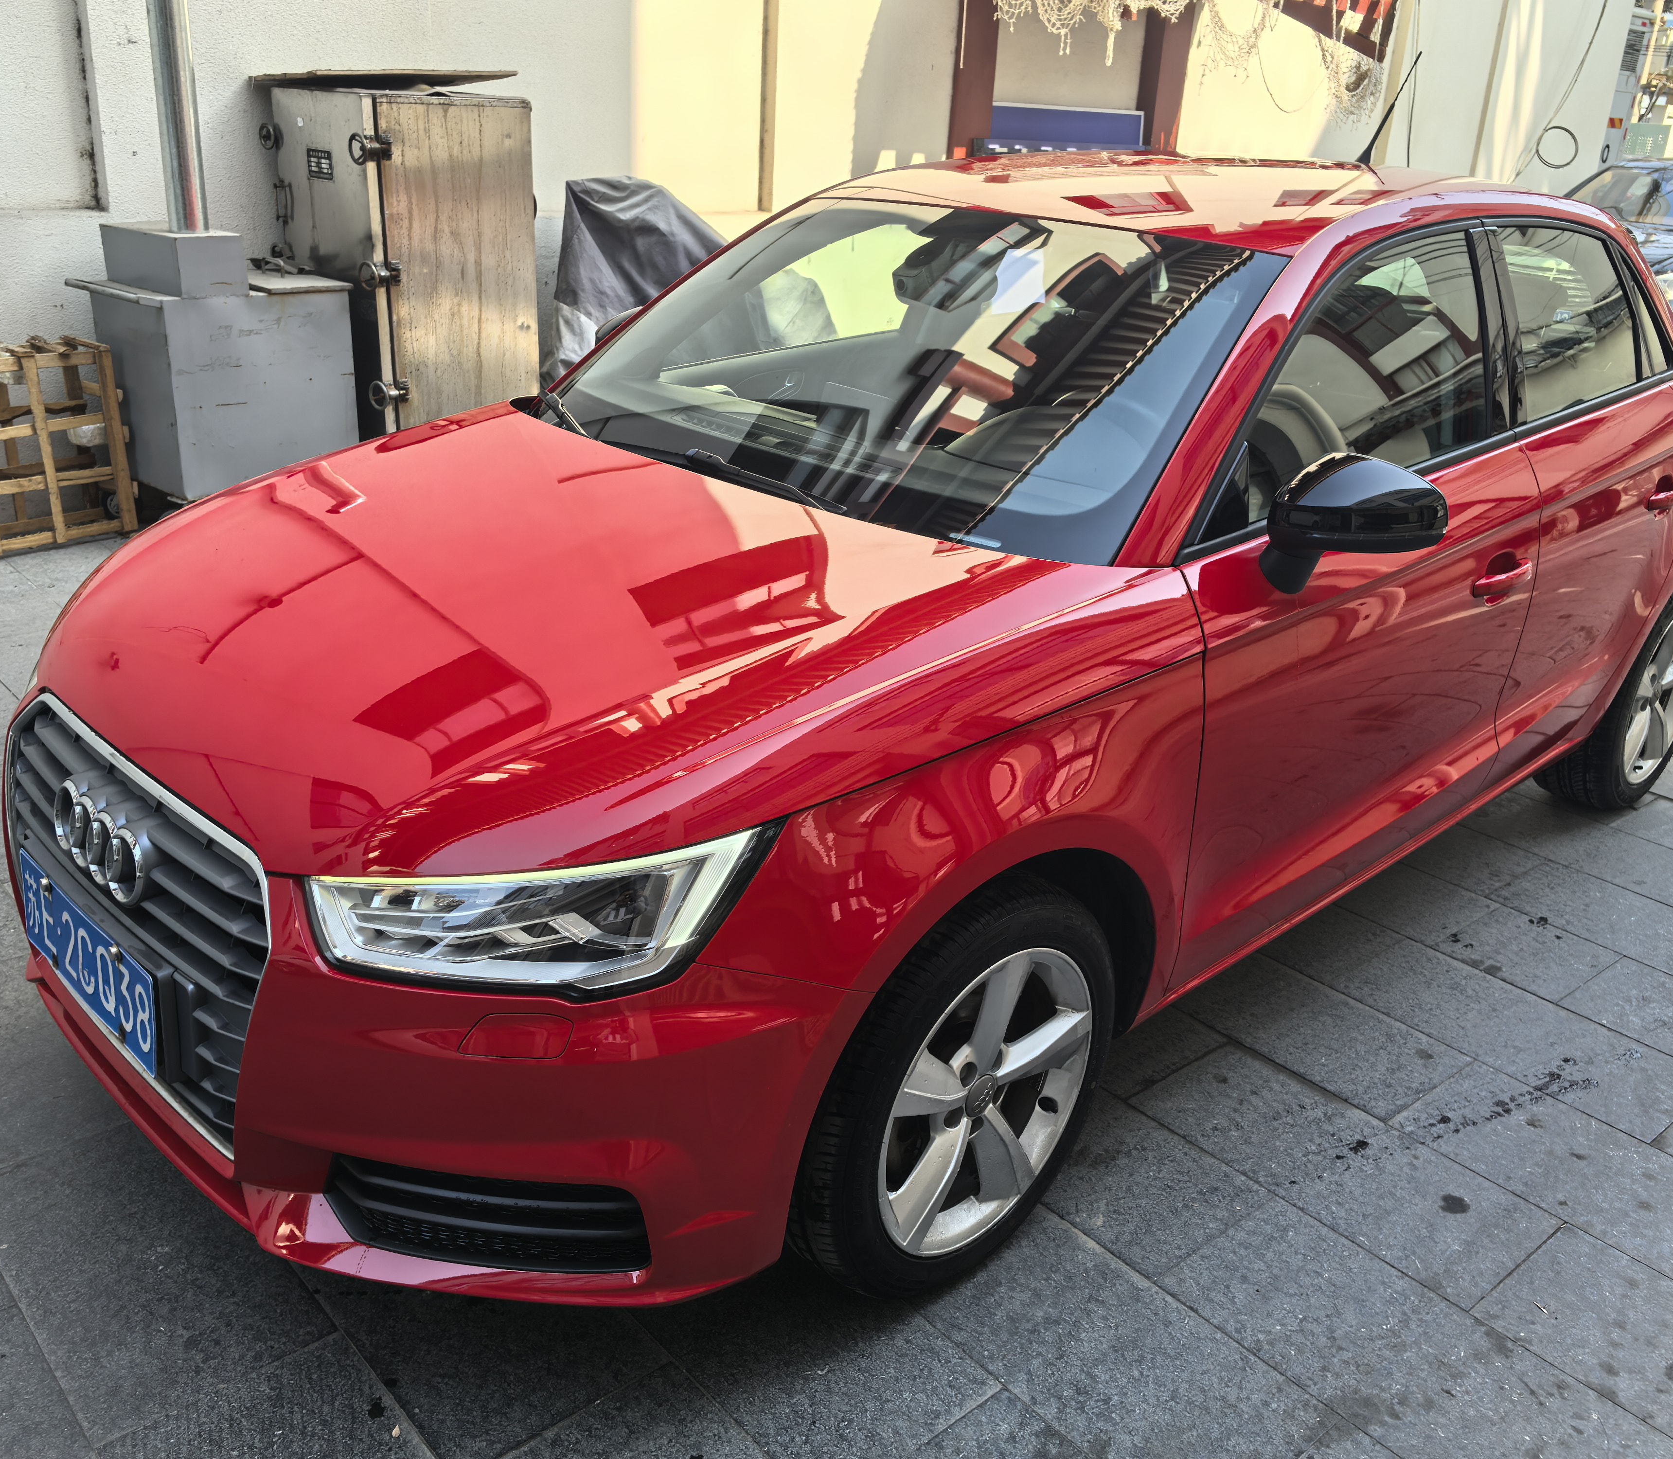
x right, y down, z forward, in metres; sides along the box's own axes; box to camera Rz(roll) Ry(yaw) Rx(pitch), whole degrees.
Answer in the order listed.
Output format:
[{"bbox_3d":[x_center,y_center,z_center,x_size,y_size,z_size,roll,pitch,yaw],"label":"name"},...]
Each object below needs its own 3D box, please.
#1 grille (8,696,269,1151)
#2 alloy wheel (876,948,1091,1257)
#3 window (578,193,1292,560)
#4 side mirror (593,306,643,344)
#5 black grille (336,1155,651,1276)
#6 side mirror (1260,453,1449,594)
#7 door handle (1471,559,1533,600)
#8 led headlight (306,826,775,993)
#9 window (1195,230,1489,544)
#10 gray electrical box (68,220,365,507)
[{"bbox_3d":[-0.924,0.245,1.973,0.120,0.445,0.720,-9,24,-44],"label":"grille"},{"bbox_3d":[0.150,0.472,2.066,0.170,0.440,0.440,22,29,40],"label":"alloy wheel"},{"bbox_3d":[0.068,-0.667,2.607,1.400,0.110,0.820,23,62,41],"label":"window"},{"bbox_3d":[-0.492,-0.804,3.292,0.180,0.195,0.205,-18,29,-41],"label":"side mirror"},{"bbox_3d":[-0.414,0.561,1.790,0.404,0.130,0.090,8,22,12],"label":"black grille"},{"bbox_3d":[0.726,-0.286,2.132,0.180,0.195,0.205,-18,29,-41],"label":"side mirror"},{"bbox_3d":[1.142,-0.269,2.611,0.220,0.048,0.055,-18,29,-41],"label":"door handle"},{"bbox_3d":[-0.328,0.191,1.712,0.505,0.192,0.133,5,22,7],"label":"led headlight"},{"bbox_3d":[0.796,-0.566,2.353,1.000,0.420,0.060,-18,5,-41],"label":"window"},{"bbox_3d":[-2.311,-1.403,5.637,0.680,0.870,0.820,16,26,31],"label":"gray electrical box"}]

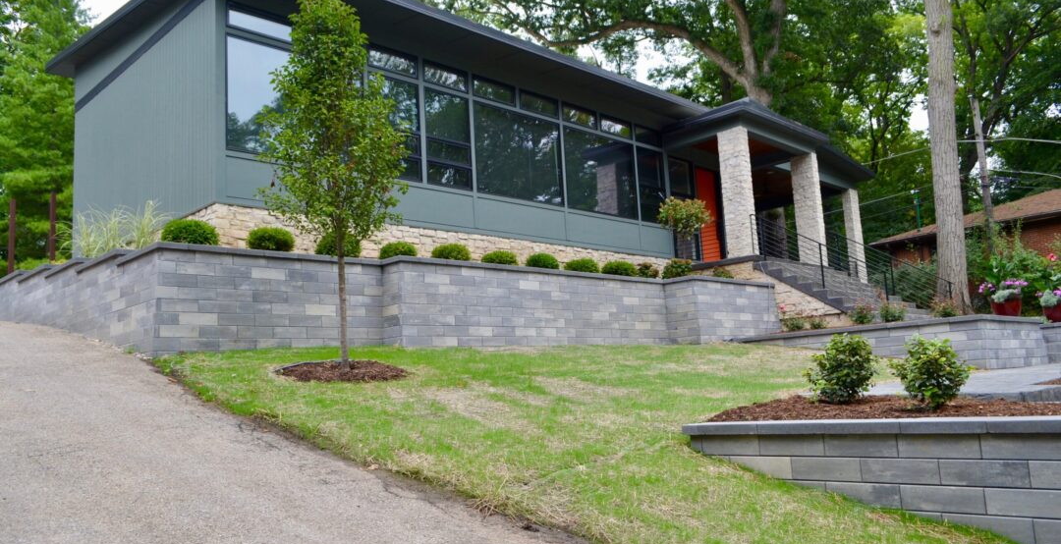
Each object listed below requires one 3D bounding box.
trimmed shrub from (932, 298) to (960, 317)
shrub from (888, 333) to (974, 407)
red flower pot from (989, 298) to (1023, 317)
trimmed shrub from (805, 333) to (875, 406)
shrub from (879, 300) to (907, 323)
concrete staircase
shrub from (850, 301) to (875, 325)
[{"bbox_3d":[6.730,0.599,12.924,0.448,0.353,0.440,-7,-9,27],"label":"trimmed shrub"},{"bbox_3d":[2.758,0.697,5.534,0.544,0.510,0.544,-7,-9,26],"label":"shrub"},{"bbox_3d":[7.904,0.639,13.173,0.530,0.400,0.530,-8,-9,30],"label":"red flower pot"},{"bbox_3d":[2.404,0.754,6.236,0.554,0.544,0.554,-6,-8,20],"label":"trimmed shrub"},{"bbox_3d":[6.277,0.692,13.828,0.479,0.412,0.479,-7,-8,24],"label":"shrub"},{"bbox_3d":[7.152,0.422,17.695,3.700,1.620,2.500,4,-11,-45],"label":"concrete staircase"},{"bbox_3d":[5.978,0.755,14.379,0.462,0.428,0.462,-6,-8,22],"label":"shrub"}]

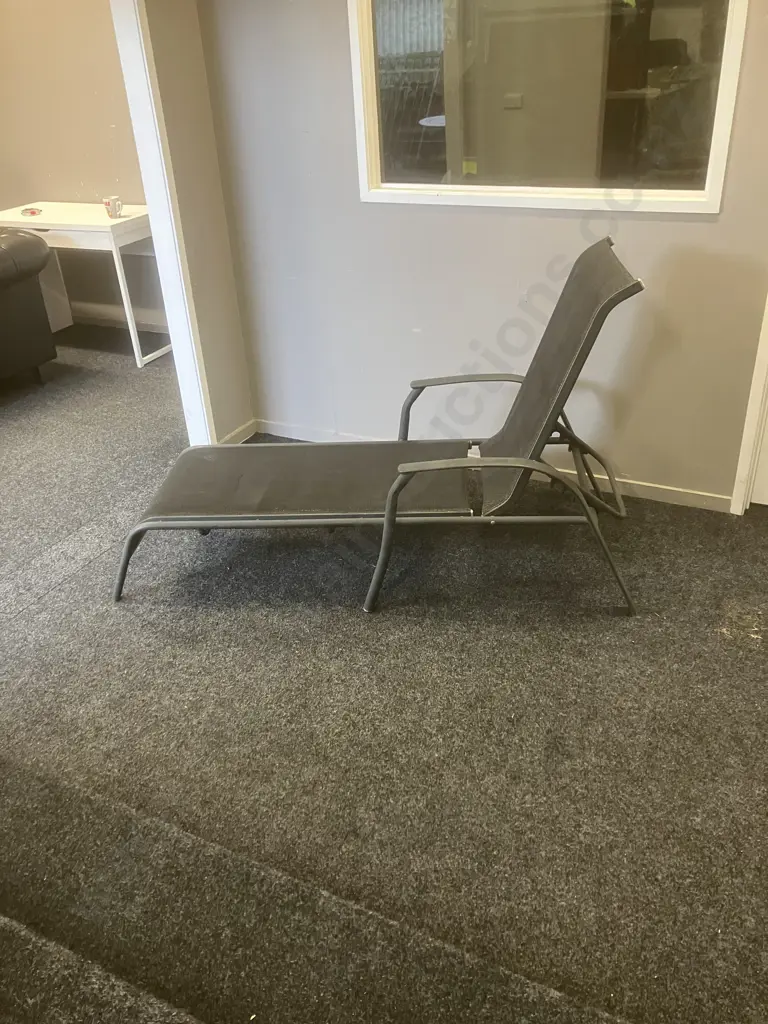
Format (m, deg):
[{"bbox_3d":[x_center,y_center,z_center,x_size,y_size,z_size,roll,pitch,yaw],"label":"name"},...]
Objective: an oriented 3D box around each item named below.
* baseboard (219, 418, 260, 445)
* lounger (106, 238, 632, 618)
[{"bbox_3d":[-0.644,-0.331,3.672,0.017,0.061,0.275,10,31,22],"label":"baseboard"},{"bbox_3d":[-0.048,-0.259,2.520,1.610,0.962,0.607,0,29,6],"label":"lounger"}]

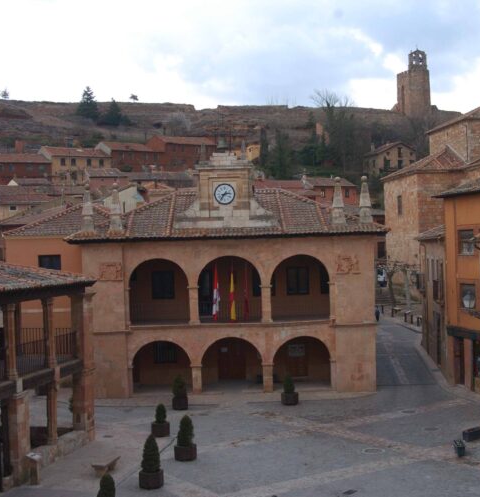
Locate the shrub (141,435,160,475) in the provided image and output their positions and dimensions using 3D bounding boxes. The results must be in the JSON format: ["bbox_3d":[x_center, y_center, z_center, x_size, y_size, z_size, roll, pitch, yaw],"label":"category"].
[{"bbox_3d":[-2.937,6.772,28.814,0.660,1.270,0.660,-2,0,0],"label":"shrub"}]

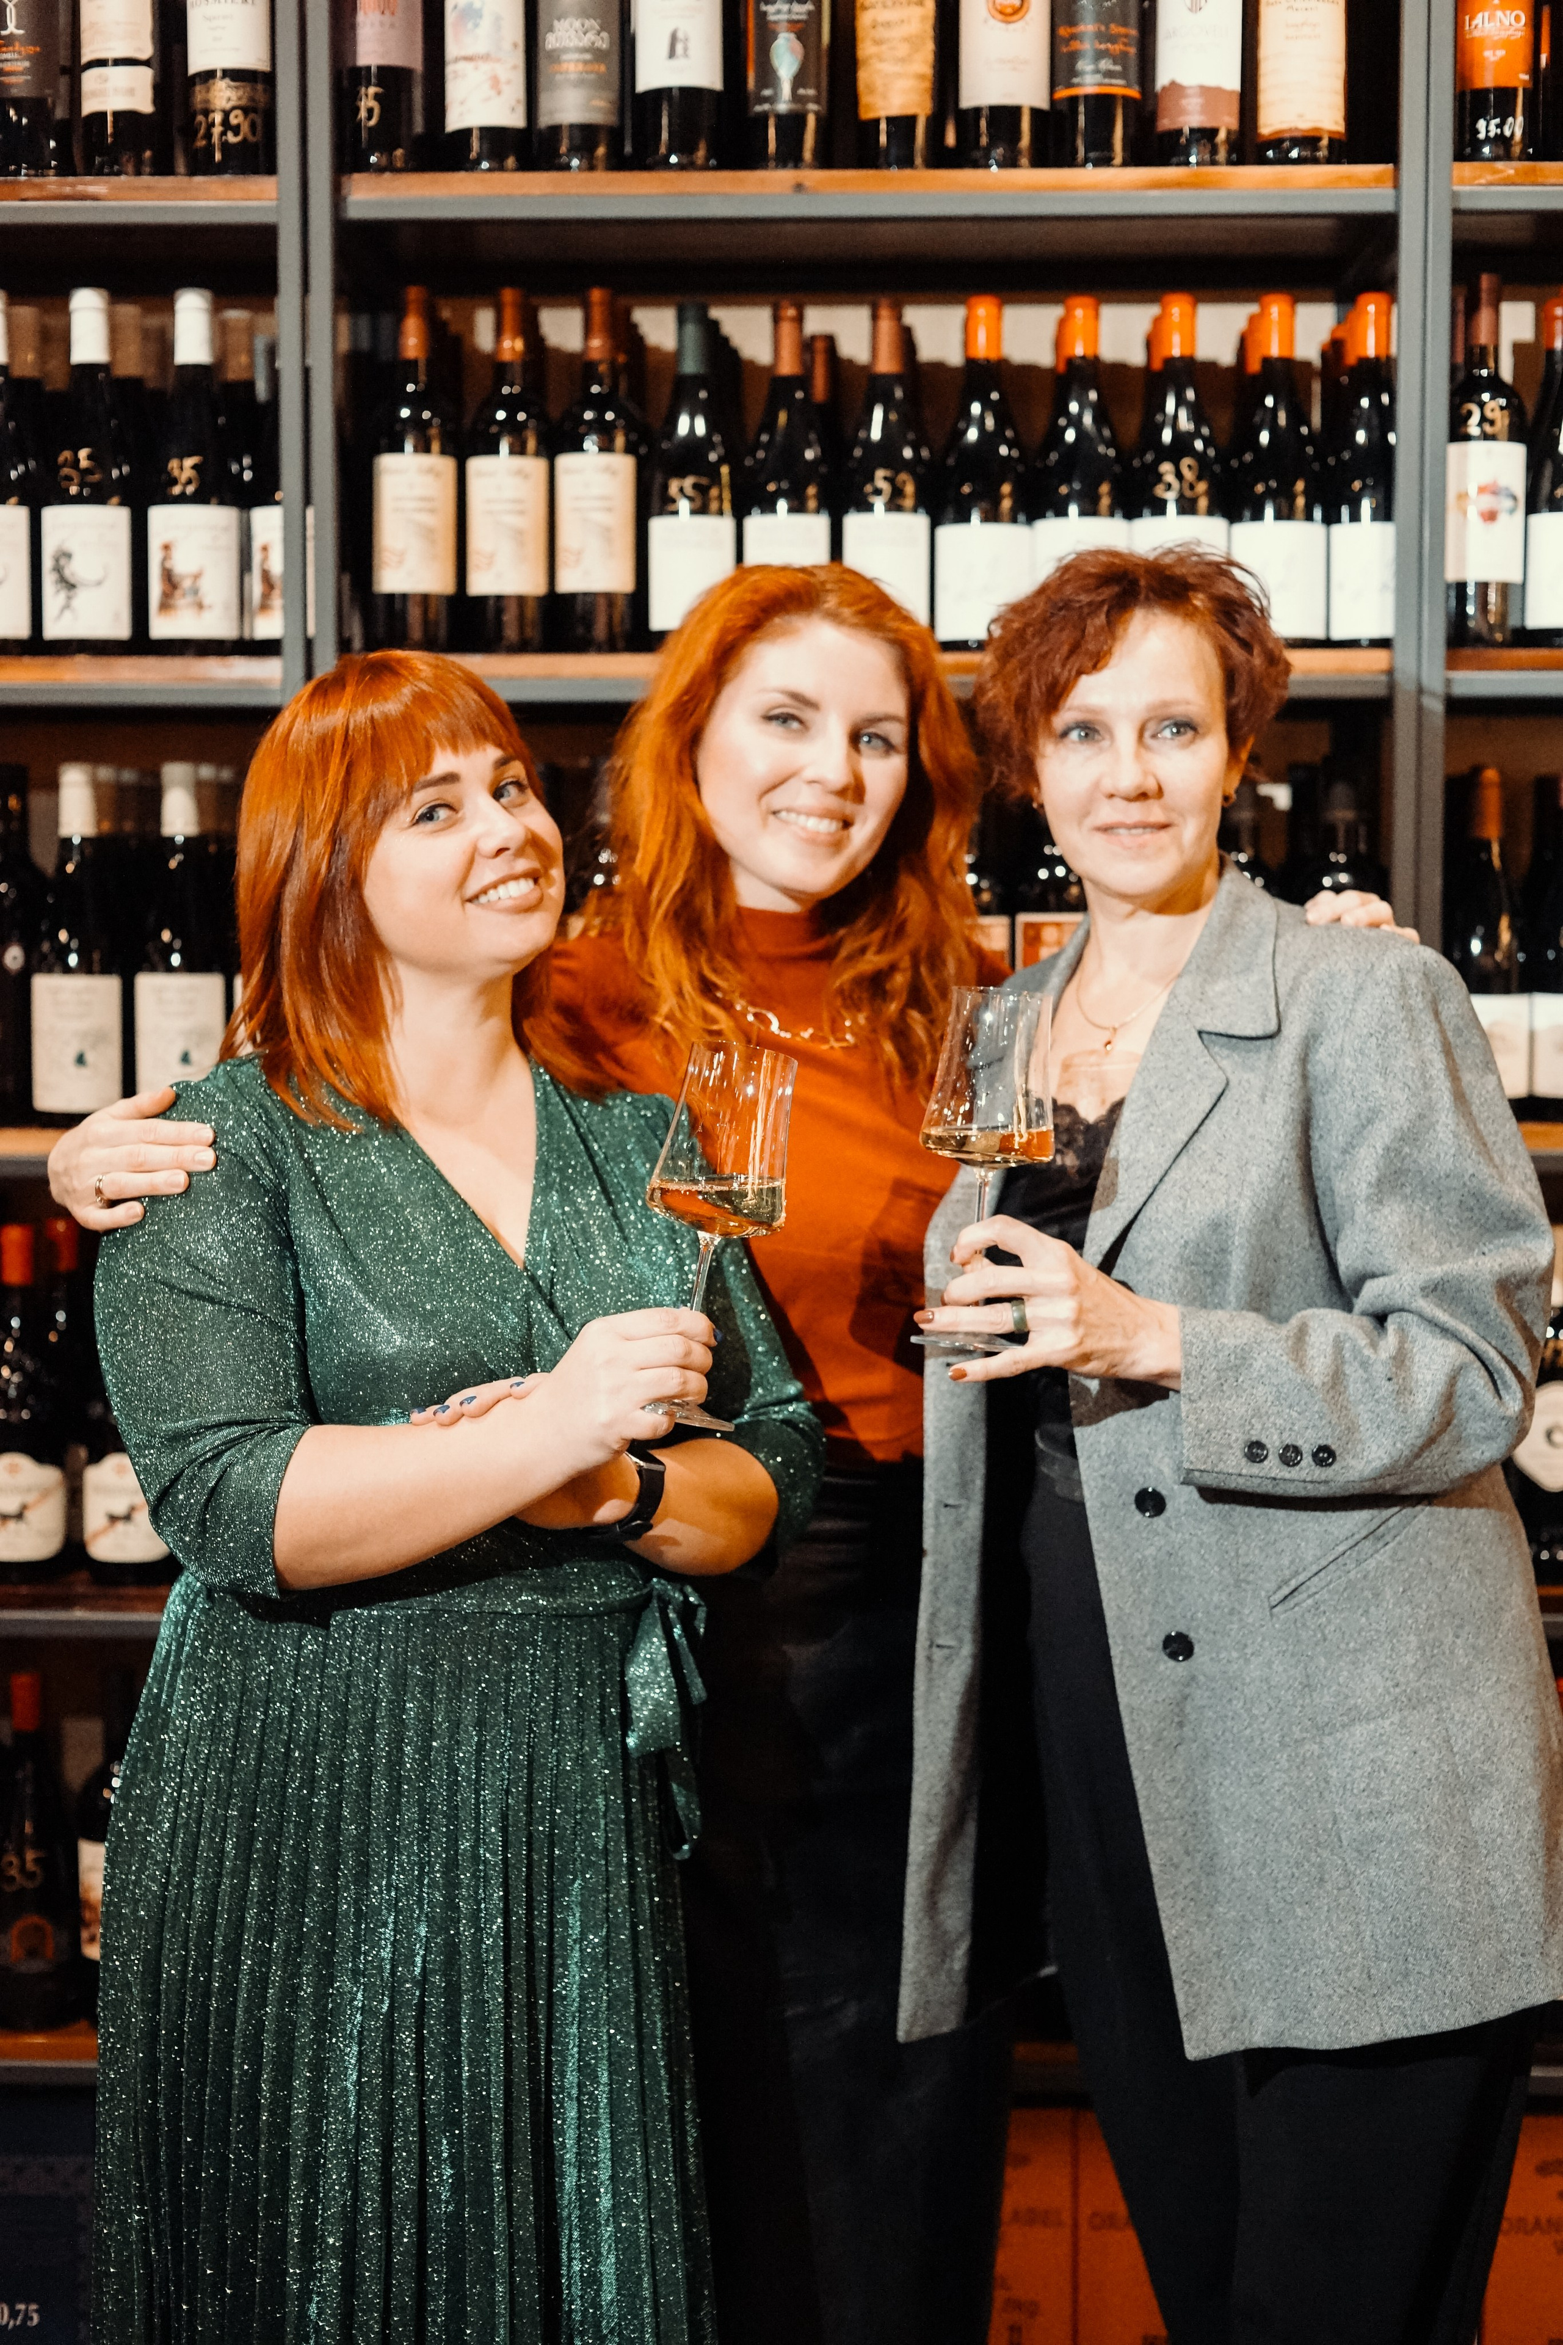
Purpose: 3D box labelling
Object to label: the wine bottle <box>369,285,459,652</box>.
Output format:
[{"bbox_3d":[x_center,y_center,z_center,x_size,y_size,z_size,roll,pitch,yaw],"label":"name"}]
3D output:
[{"bbox_3d":[-0.303,-0.580,2.709,0.075,0.304,0.075,0,4,2],"label":"wine bottle"}]

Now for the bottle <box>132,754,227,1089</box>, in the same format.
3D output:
[{"bbox_3d":[-0.507,-0.192,2.745,0.080,0.303,0.080,0,4,2],"label":"bottle"}]

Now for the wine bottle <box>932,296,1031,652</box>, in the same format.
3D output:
[{"bbox_3d":[0.171,-0.581,2.731,0.083,0.296,0.083,0,4,1],"label":"wine bottle"}]

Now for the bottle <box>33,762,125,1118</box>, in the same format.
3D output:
[{"bbox_3d":[-0.600,-0.193,2.776,0.082,0.306,0.082,0,4,1],"label":"bottle"}]

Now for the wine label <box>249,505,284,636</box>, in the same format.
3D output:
[{"bbox_3d":[-0.410,-0.504,2.720,0.075,0.112,0.022,0,4,1],"label":"wine label"}]

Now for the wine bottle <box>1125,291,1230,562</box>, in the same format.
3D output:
[{"bbox_3d":[0.328,-0.575,2.691,0.082,0.292,0.082,0,4,2],"label":"wine bottle"}]

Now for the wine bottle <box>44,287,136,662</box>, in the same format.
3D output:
[{"bbox_3d":[-0.577,-0.580,2.717,0.080,0.305,0.080,0,4,2],"label":"wine bottle"}]

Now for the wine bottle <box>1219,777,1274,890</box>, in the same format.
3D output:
[{"bbox_3d":[0.383,-0.193,2.719,0.077,0.298,0.077,0,4,2],"label":"wine bottle"}]

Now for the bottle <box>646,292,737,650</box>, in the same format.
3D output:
[{"bbox_3d":[-0.074,-0.572,2.703,0.078,0.289,0.078,0,4,2],"label":"bottle"}]

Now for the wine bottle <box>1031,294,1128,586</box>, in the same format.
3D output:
[{"bbox_3d":[0.252,-0.581,2.730,0.083,0.296,0.083,0,4,1],"label":"wine bottle"}]

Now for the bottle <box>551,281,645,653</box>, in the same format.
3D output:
[{"bbox_3d":[-0.157,-0.586,2.738,0.073,0.304,0.073,0,4,1],"label":"bottle"}]

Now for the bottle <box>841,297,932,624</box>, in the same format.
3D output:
[{"bbox_3d":[0.089,-0.580,2.733,0.079,0.295,0.079,0,4,1],"label":"bottle"}]

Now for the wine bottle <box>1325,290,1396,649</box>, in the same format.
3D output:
[{"bbox_3d":[0.488,-0.575,2.686,0.082,0.291,0.082,0,4,2],"label":"wine bottle"}]

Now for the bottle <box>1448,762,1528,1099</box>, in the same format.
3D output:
[{"bbox_3d":[0.600,-0.191,2.752,0.072,0.300,0.072,0,4,1],"label":"bottle"}]

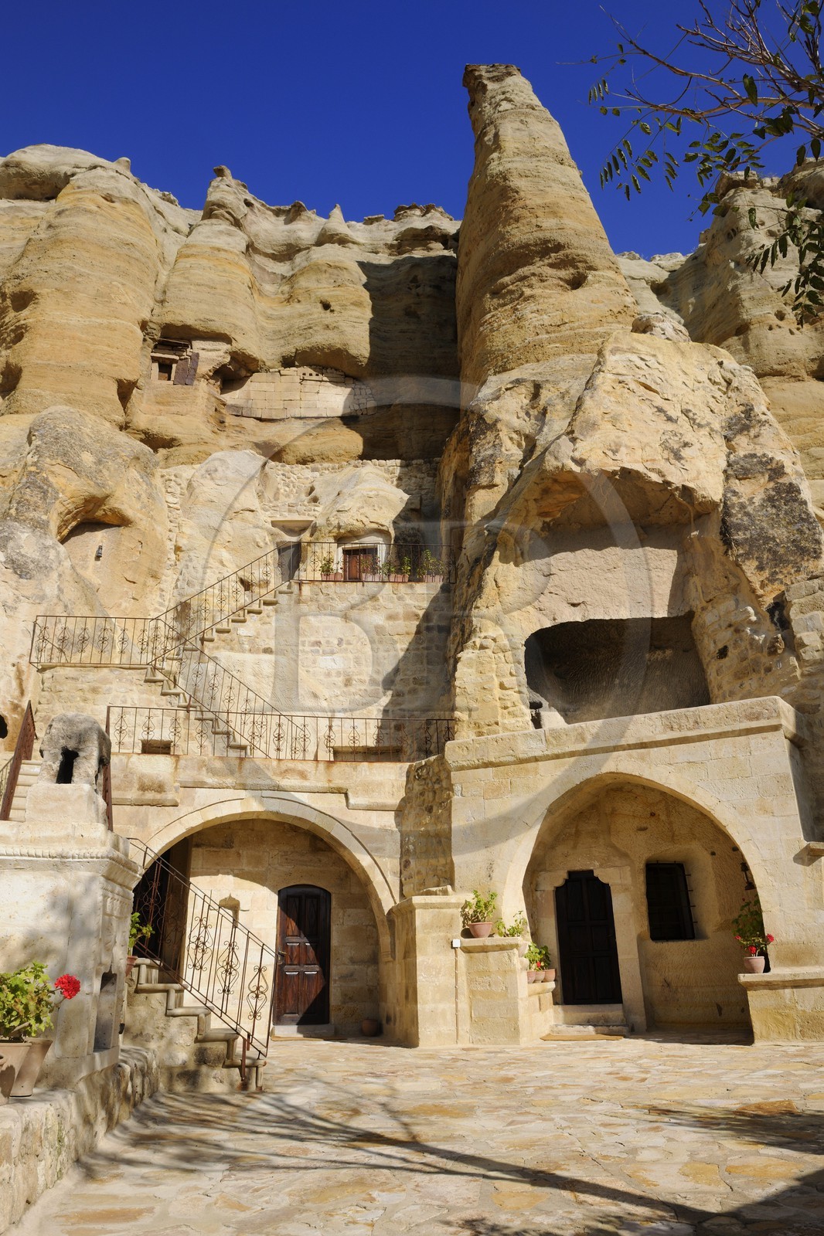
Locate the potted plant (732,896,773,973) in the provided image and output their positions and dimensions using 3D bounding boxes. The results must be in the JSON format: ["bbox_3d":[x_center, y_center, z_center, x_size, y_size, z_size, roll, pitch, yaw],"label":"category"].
[{"bbox_3d":[4.221,3.929,10.233,0.460,0.890,0.440,-8,-24,14],"label":"potted plant"}]

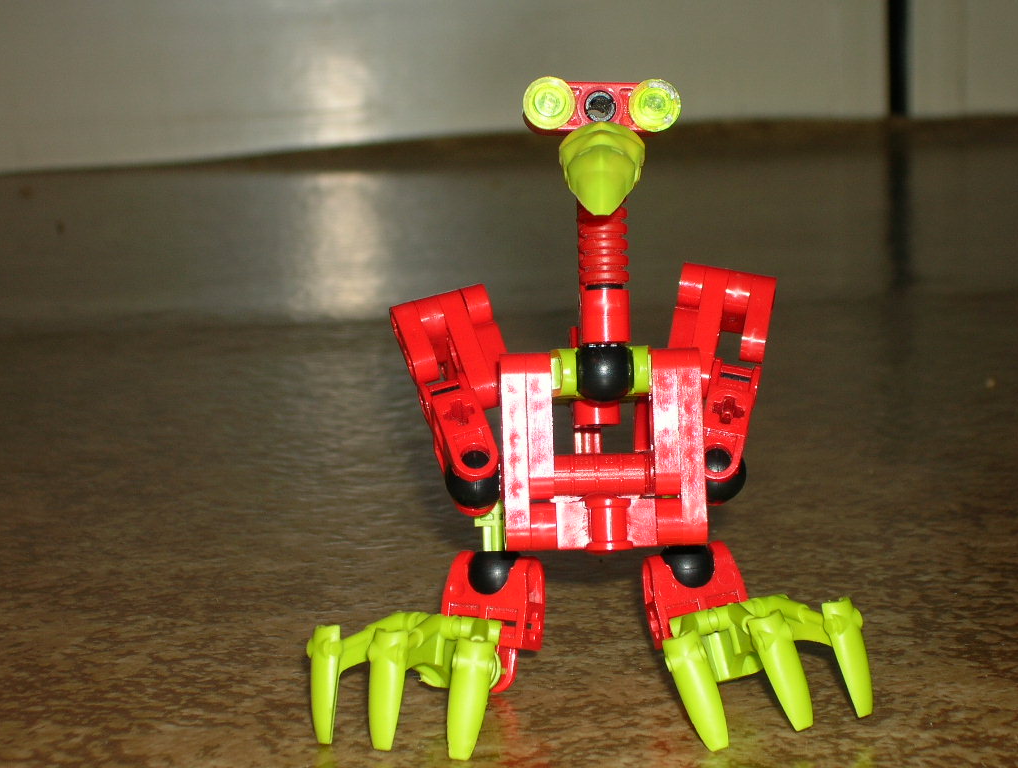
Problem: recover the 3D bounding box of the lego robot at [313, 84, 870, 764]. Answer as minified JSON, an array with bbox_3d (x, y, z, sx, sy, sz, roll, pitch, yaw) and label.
[{"bbox_3d":[0.011,-0.001,0.497,0.090,0.103,0.066,-1,13,-6],"label":"lego robot"}]

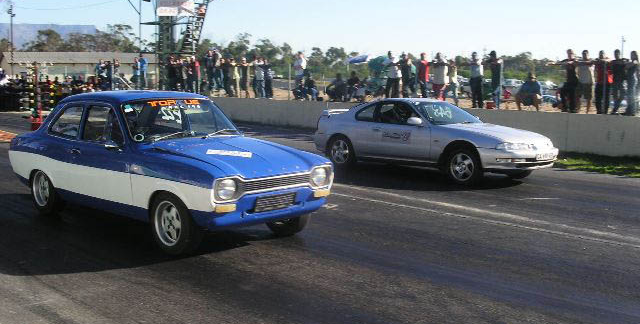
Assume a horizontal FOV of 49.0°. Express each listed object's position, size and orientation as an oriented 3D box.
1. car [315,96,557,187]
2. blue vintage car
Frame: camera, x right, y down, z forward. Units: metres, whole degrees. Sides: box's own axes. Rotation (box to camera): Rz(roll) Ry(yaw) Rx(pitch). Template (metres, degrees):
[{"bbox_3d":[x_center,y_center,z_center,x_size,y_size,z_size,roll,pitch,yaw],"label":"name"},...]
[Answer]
[{"bbox_3d":[1.843,-0.438,11.709,1.770,1.270,4.400,-5,9,-42],"label":"car"},{"bbox_3d":[-1.678,-0.046,7.174,3.820,1.350,1.570,7,9,44],"label":"blue vintage car"}]

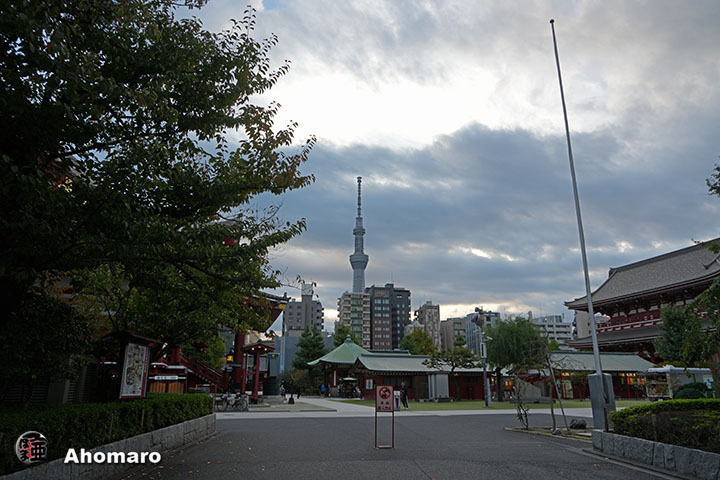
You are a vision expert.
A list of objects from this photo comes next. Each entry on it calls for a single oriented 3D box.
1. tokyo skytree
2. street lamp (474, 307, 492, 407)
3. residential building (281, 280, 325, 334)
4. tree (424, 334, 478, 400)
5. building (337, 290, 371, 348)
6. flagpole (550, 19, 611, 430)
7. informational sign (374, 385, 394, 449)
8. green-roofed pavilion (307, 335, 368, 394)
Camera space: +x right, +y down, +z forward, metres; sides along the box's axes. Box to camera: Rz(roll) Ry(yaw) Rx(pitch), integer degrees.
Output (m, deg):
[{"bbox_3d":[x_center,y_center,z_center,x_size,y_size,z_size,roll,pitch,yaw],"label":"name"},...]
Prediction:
[{"bbox_3d":[-0.899,104.719,1439.099,66.000,634.000,66.000,0,-17,0],"label":"tokyo skytree"},{"bbox_3d":[9.272,8.654,36.037,1.400,7.350,1.000,0,-17,0],"label":"street lamp"},{"bbox_3d":[-24.803,42.478,210.712,17.500,43.500,14.000,4,-17,-13],"label":"residential building"},{"bbox_3d":[9.494,13.295,48.737,6.000,5.800,5.500,0,-17,0],"label":"tree"},{"bbox_3d":[-1.971,44.154,210.207,12.500,40.000,13.000,4,-17,-13],"label":"building"},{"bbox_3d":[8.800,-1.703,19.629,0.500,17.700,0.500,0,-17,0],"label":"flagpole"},{"bbox_3d":[0.651,4.608,12.502,0.500,1.500,0.300,0,-17,0],"label":"informational sign"},{"bbox_3d":[-1.539,17.683,67.781,10.200,8.400,10.200,4,-17,-13],"label":"green-roofed pavilion"}]

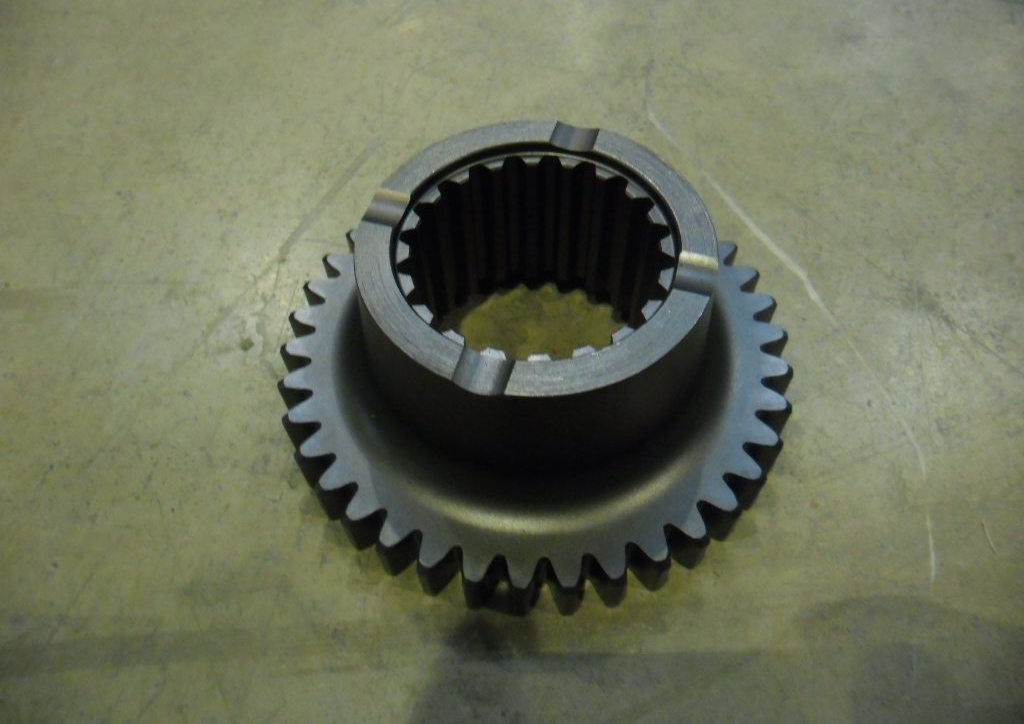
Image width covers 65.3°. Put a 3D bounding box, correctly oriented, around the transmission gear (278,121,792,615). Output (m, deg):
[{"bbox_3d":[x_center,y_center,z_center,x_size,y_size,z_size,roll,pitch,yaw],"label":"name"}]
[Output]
[{"bbox_3d":[0.007,-0.012,0.227,0.151,0.066,0.151,12,58,9],"label":"transmission gear"}]

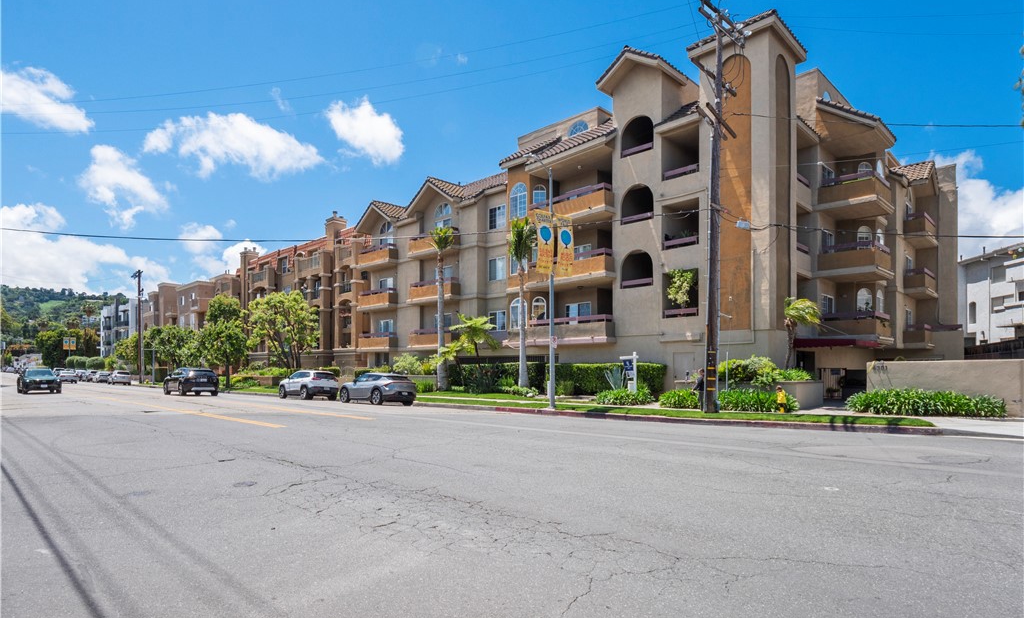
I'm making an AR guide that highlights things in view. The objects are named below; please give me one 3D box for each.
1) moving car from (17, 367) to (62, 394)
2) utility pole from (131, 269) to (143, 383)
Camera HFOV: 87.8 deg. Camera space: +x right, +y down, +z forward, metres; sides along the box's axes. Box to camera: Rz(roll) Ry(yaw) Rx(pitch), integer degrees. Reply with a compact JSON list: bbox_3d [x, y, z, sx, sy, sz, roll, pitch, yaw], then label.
[{"bbox_3d":[-31.800,4.800,35.870,4.700,1.670,1.910,-5,-8,44],"label":"moving car"},{"bbox_3d":[-44.890,2.103,64.000,2.400,13.600,0.500,-5,-7,40],"label":"utility pole"}]

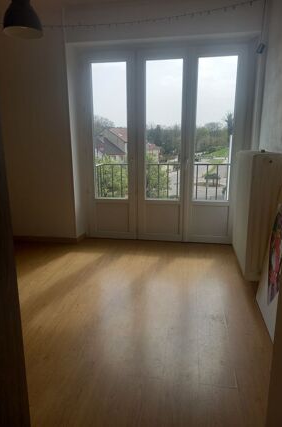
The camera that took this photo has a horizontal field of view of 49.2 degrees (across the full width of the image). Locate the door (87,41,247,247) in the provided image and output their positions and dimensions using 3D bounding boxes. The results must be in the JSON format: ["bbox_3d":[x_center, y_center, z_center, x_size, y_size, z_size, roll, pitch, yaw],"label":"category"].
[{"bbox_3d":[0.234,-0.744,3.674,1.865,2.227,0.089,2,13,9],"label":"door"}]

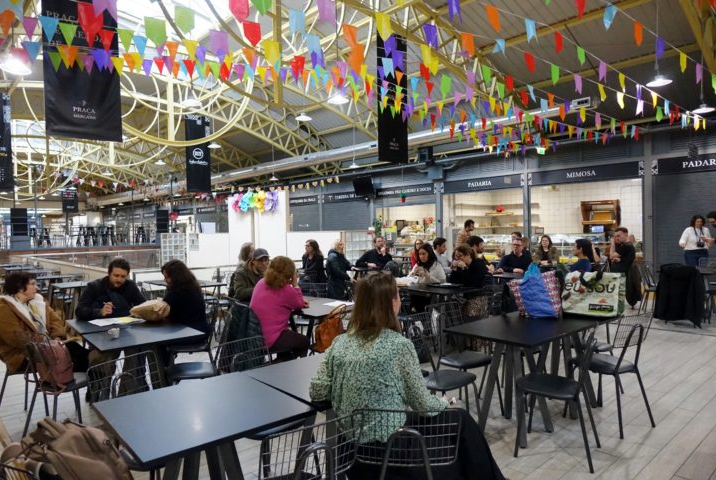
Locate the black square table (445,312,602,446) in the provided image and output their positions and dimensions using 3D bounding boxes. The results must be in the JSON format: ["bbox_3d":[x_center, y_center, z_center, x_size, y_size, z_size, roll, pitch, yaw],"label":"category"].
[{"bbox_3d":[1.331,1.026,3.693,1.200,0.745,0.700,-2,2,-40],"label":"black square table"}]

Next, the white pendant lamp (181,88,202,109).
[{"bbox_3d":[-3.740,-3.173,10.800,0.470,0.330,0.470,-2,2,-30],"label":"white pendant lamp"}]

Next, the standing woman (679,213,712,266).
[{"bbox_3d":[6.123,0.392,8.709,0.520,1.650,0.360,0,1,20],"label":"standing woman"}]

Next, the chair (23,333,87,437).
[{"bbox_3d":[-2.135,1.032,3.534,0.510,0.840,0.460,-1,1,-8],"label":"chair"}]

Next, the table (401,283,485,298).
[{"bbox_3d":[1.024,0.963,5.849,0.700,0.750,0.700,-2,2,-40],"label":"table"}]

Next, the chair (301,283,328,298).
[{"bbox_3d":[-0.586,0.959,5.694,0.460,0.840,0.500,0,1,15],"label":"chair"}]

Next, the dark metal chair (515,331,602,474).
[{"bbox_3d":[1.315,0.986,3.180,0.500,0.830,0.430,0,2,31],"label":"dark metal chair"}]

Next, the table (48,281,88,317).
[{"bbox_3d":[-3.981,1.012,7.015,0.700,0.750,0.700,-2,2,-40],"label":"table"}]

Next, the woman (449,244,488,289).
[{"bbox_3d":[1.490,0.698,6.168,0.750,1.290,0.500,-2,2,-38],"label":"woman"}]

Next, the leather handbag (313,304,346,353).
[{"bbox_3d":[-0.221,0.701,3.780,0.270,0.370,0.140,-2,2,-38],"label":"leather handbag"}]

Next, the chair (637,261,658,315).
[{"bbox_3d":[4.953,0.810,7.956,0.430,0.830,0.500,-2,2,-45],"label":"chair"}]

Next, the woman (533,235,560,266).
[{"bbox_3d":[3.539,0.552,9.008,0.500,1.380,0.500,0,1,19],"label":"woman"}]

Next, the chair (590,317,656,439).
[{"bbox_3d":[1.919,0.971,3.659,0.460,0.840,0.510,-2,2,-27],"label":"chair"}]

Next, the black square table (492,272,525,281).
[{"bbox_3d":[2.467,0.908,7.179,0.700,0.750,0.700,-2,2,-40],"label":"black square table"}]

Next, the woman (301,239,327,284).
[{"bbox_3d":[-0.816,0.665,8.556,0.750,1.300,0.500,-2,2,-41],"label":"woman"}]

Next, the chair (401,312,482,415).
[{"bbox_3d":[0.586,0.992,3.387,0.430,0.830,0.500,-2,2,-38],"label":"chair"}]

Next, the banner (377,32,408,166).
[{"bbox_3d":[0.851,-3.438,11.500,0.980,3.150,0.050,-2,2,-40],"label":"banner"}]

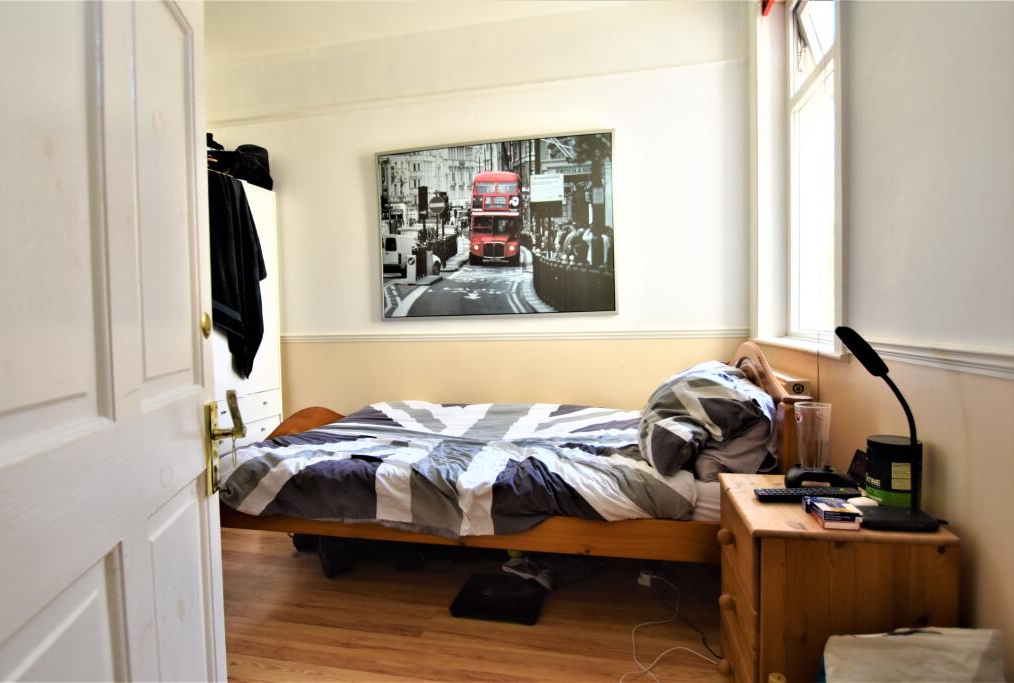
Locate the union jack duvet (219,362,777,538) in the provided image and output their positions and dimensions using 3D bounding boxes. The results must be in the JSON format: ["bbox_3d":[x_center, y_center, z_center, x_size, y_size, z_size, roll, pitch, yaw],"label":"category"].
[{"bbox_3d":[-0.025,0.334,2.308,1.930,0.485,1.260,-1,2,13],"label":"union jack duvet"}]

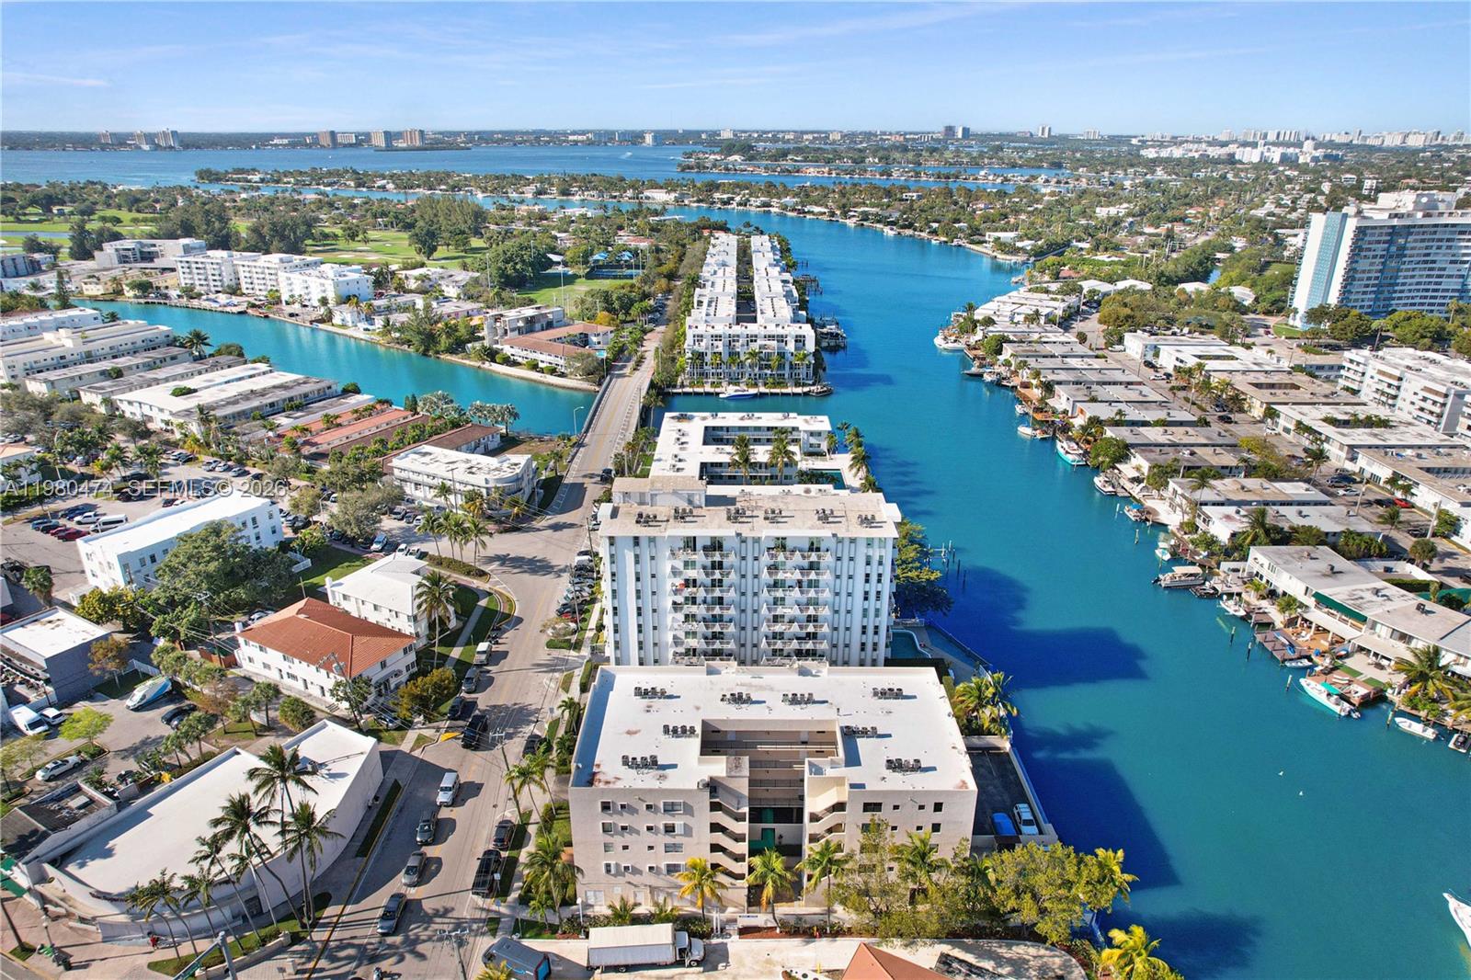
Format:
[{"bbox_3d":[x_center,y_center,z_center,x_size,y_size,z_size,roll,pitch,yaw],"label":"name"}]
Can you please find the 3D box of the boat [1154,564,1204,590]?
[{"bbox_3d":[82.564,15.834,166.706,9.100,3.050,2.750,-5,23,-13],"label":"boat"}]

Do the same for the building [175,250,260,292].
[{"bbox_3d":[-269.658,-114.342,469.494,30.000,15.000,30.000,7,23,16],"label":"building"}]

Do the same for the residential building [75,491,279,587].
[{"bbox_3d":[-100.924,10.299,165.831,13.300,10.600,28.400,13,25,29],"label":"residential building"}]

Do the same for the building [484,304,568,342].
[{"bbox_3d":[-81.914,-64.195,352.255,12.300,10.300,28.000,15,26,33],"label":"building"}]

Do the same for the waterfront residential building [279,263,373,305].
[{"bbox_3d":[-188.609,-92.858,417.104,43.500,14.600,20.500,15,26,33],"label":"waterfront residential building"}]

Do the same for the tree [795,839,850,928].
[{"bbox_3d":[8.778,40.701,90.889,5.600,10.800,5.600,0,22,0],"label":"tree"}]

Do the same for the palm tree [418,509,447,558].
[{"bbox_3d":[-57.210,8.680,170.099,5.000,10.600,5.000,0,22,0],"label":"palm tree"}]

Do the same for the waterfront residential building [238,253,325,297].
[{"bbox_3d":[-233.670,-110.323,459.749,31.000,15.000,29.000,9,24,21],"label":"waterfront residential building"}]

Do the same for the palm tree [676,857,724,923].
[{"bbox_3d":[-3.664,41.047,91.882,5.000,9.200,5.000,0,22,0],"label":"palm tree"}]

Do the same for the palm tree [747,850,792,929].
[{"bbox_3d":[3.269,40.814,91.027,4.800,10.300,4.800,0,22,0],"label":"palm tree"}]

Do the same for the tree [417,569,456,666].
[{"bbox_3d":[-44.461,20.389,135.061,5.900,15.300,5.900,0,22,0],"label":"tree"}]

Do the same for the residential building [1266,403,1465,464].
[{"bbox_3d":[163.033,-14.335,234.798,30.000,5.900,34.500,0,22,0],"label":"residential building"}]

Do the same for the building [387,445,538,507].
[{"bbox_3d":[-60.729,-2.531,202.791,31.500,7.300,18.500,10,24,23],"label":"building"}]

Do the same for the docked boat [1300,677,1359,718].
[{"bbox_3d":[86.609,30.549,131.869,2.700,2.450,8.600,-8,23,-18],"label":"docked boat"}]

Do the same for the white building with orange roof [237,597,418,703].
[{"bbox_3d":[-61.454,23.798,135.872,24.900,8.100,11.900,12,25,27],"label":"white building with orange roof"}]

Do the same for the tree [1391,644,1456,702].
[{"bbox_3d":[99.218,27.428,129.739,7.200,7.000,7.200,0,22,0],"label":"tree"}]

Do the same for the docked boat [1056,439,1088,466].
[{"bbox_3d":[85.530,-10.016,230.455,4.200,4.400,14.200,-1,22,-3],"label":"docked boat"}]

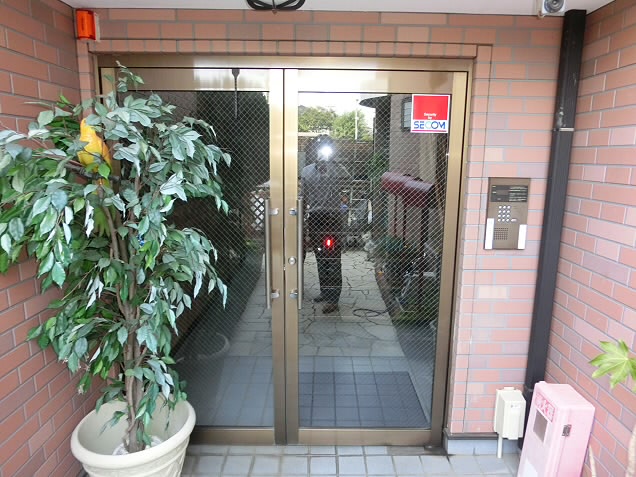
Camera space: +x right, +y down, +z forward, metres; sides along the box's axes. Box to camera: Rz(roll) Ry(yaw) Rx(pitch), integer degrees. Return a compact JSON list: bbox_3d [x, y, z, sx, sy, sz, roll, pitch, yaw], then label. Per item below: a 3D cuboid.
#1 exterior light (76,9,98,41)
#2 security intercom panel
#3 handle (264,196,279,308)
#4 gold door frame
[{"bbox_3d":[-1.010,-0.935,1.940,0.068,0.119,0.070,1,11,0],"label":"exterior light"},{"bbox_3d":[0.912,-0.117,2.131,0.188,0.348,0.025,1,11,0],"label":"security intercom panel"},{"bbox_3d":[-0.225,0.080,2.203,0.060,0.551,0.070,1,11,0],"label":"handle"},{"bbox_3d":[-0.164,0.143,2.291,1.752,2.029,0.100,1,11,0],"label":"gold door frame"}]

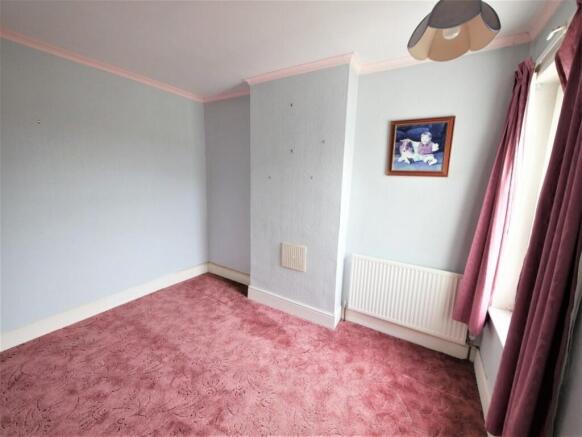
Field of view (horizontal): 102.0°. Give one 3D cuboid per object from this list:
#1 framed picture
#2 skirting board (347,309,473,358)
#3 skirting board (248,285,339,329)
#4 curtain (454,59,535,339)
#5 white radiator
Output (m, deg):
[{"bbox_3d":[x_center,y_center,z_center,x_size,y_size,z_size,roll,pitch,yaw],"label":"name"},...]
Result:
[{"bbox_3d":[1.087,-0.601,2.016,0.476,0.470,0.026,8,11,31],"label":"framed picture"},{"bbox_3d":[1.052,1.091,2.291,1.123,0.147,0.020,8,11,31],"label":"skirting board"},{"bbox_3d":[-0.042,0.994,2.681,1.160,0.158,0.020,8,11,31],"label":"skirting board"},{"bbox_3d":[1.390,-0.098,1.630,0.210,1.810,0.270,8,11,31],"label":"curtain"},{"bbox_3d":[1.049,0.691,2.184,0.996,0.579,0.095,8,11,31],"label":"white radiator"}]

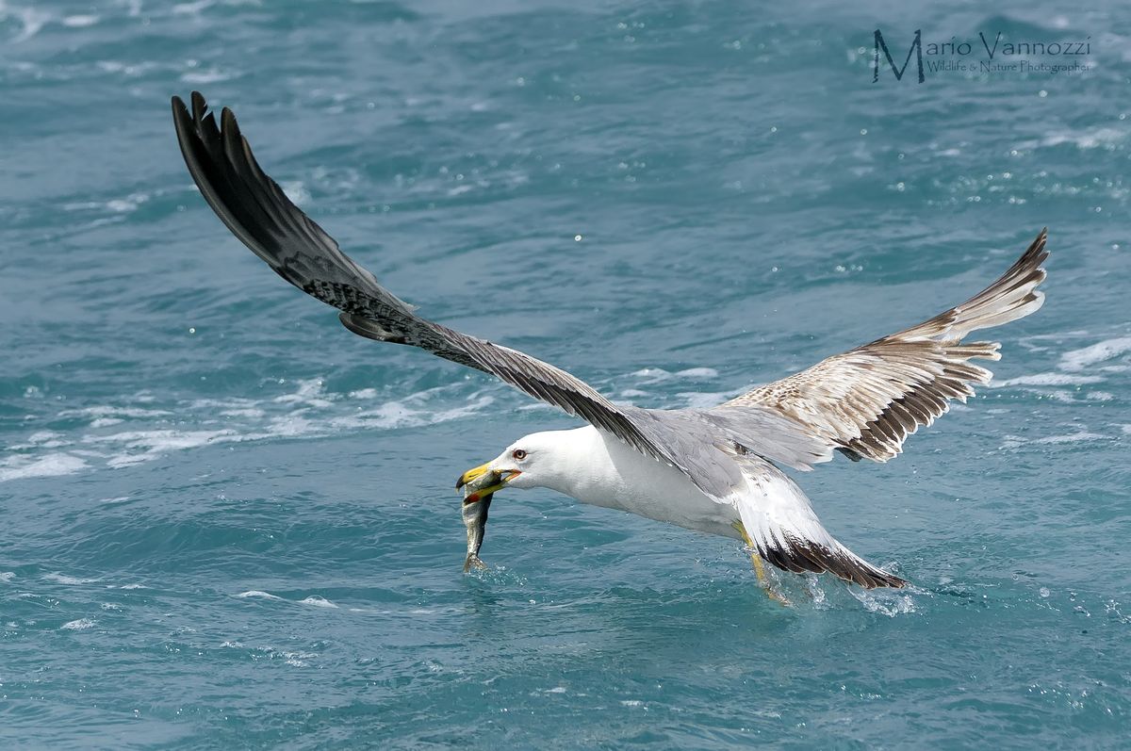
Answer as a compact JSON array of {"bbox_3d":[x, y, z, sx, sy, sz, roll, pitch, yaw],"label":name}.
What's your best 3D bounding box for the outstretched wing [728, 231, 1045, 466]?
[{"bbox_3d":[0.399,-0.021,9.838,0.210,0.130,0.580,26,37,33],"label":"outstretched wing"}]

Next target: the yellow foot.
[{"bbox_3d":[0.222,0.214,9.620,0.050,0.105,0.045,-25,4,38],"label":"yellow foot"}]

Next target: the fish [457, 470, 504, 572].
[{"bbox_3d":[-0.097,0.166,9.750,0.047,0.122,0.027,5,10,-6],"label":"fish"}]

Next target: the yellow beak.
[{"bbox_3d":[-0.089,0.121,9.750,0.078,0.038,0.024,-19,8,13],"label":"yellow beak"}]

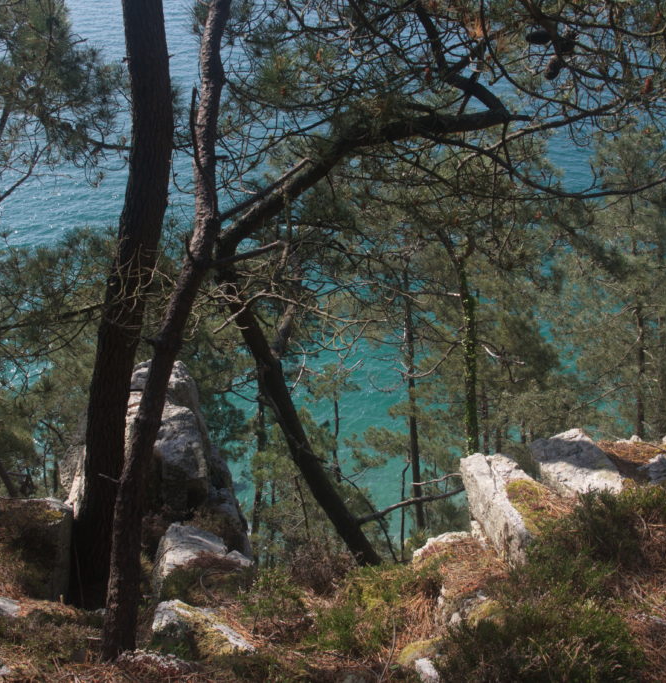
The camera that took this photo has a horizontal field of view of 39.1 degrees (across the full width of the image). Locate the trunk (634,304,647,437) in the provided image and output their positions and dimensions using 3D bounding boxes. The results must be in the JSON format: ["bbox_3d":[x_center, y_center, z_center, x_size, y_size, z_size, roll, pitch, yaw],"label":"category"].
[{"bbox_3d":[6.228,0.643,19.011,0.250,2.940,0.250,0,21,18],"label":"trunk"}]

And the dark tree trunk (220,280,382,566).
[{"bbox_3d":[-0.256,0.768,7.991,0.340,2.910,0.300,-26,18,-4],"label":"dark tree trunk"}]

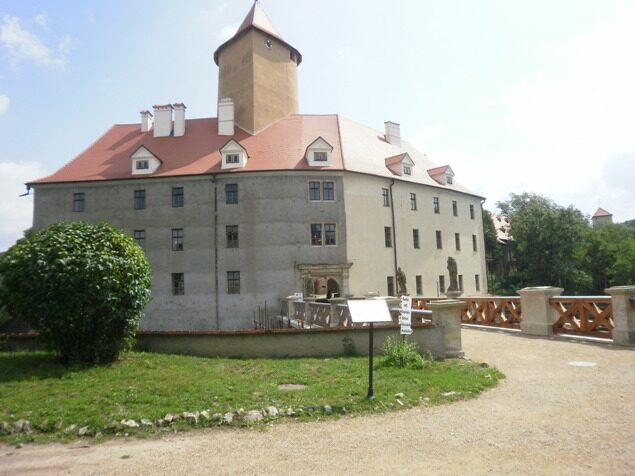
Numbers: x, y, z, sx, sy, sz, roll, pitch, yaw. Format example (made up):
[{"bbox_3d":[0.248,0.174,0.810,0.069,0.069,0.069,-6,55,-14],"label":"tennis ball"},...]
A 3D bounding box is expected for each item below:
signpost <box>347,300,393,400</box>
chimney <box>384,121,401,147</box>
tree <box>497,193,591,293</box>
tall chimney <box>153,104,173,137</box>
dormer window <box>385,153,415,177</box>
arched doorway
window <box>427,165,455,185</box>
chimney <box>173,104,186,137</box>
[{"bbox_3d":[0.743,1.585,6.750,0.580,1.380,0.330,-1,-6,-8],"label":"signpost"},{"bbox_3d":[8.289,-11.504,52.500,1.750,2.700,0.950,3,-8,-43],"label":"chimney"},{"bbox_3d":[28.434,0.944,60.000,11.500,13.000,11.000,-2,-6,0],"label":"tree"},{"bbox_3d":[-14.287,-10.816,43.900,1.750,3.000,0.950,-2,-6,6],"label":"tall chimney"},{"bbox_3d":[8.001,-7.126,47.400,2.300,2.400,2.700,3,-8,-43],"label":"dormer window"},{"bbox_3d":[1.295,4.209,38.600,1.150,1.950,0.500,-1,-6,-4],"label":"arched doorway"},{"bbox_3d":[13.486,-6.847,52.500,2.150,2.250,2.700,3,-8,-43],"label":"window"},{"bbox_3d":[-12.627,-10.859,43.700,1.000,3.050,0.950,-2,-6,6],"label":"chimney"}]

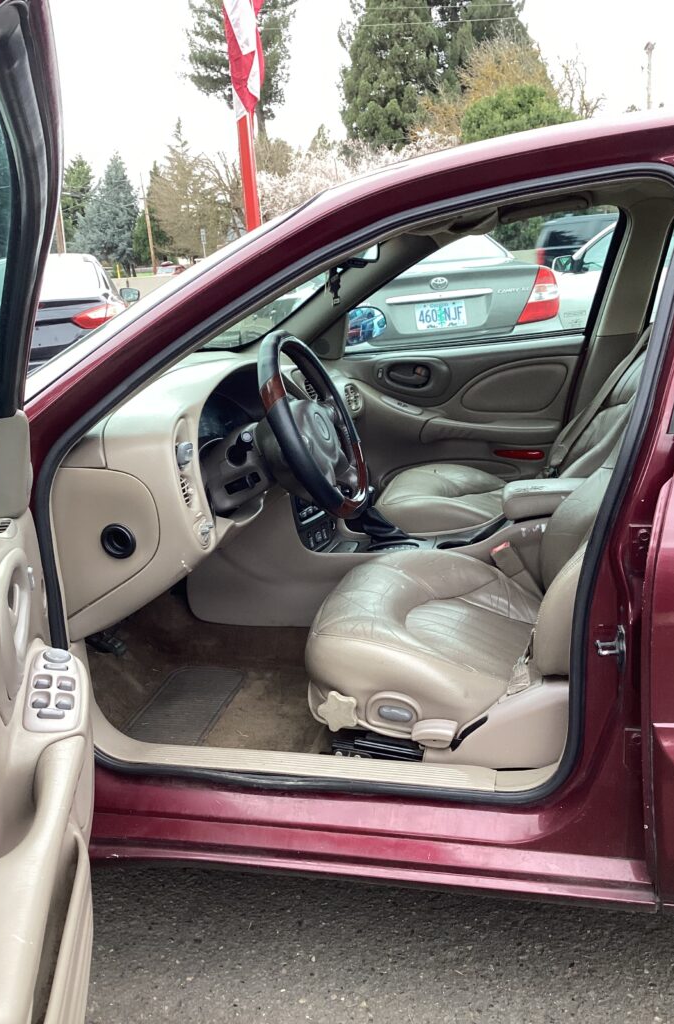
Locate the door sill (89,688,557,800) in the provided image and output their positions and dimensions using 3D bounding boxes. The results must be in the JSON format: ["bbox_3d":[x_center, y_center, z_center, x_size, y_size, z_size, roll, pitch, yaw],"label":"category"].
[{"bbox_3d":[-0.034,0.416,1.635,0.860,0.100,0.140,1,17,17],"label":"door sill"}]

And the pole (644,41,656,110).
[{"bbox_3d":[16.852,-19.738,49.787,0.550,10.561,0.450,1,17,18],"label":"pole"}]

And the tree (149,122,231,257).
[{"bbox_3d":[-8.940,-18.995,56.309,5.200,9.265,5.200,-6,16,-7],"label":"tree"}]

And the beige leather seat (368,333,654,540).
[{"bbox_3d":[0.589,-0.209,2.436,0.900,0.880,0.540,1,17,17],"label":"beige leather seat"}]

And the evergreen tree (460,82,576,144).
[{"bbox_3d":[6.185,-11.398,31.483,4.600,6.157,4.600,-1,16,11],"label":"evergreen tree"}]

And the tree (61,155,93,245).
[{"bbox_3d":[-18.537,-21.055,66.392,4.000,9.059,4.000,-8,16,-13],"label":"tree"}]

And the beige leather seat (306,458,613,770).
[{"bbox_3d":[0.402,-0.004,1.750,0.880,0.880,0.540,1,17,17],"label":"beige leather seat"}]

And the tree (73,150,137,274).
[{"bbox_3d":[-14.844,-19.224,60.362,4.600,8.327,4.600,-8,16,-11],"label":"tree"}]

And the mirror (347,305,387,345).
[{"bbox_3d":[0.105,-0.638,3.130,0.120,0.150,0.210,9,20,38],"label":"mirror"}]

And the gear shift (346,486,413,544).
[{"bbox_3d":[0.103,0.005,2.252,0.160,0.160,0.100,1,17,17],"label":"gear shift"}]

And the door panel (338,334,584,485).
[{"bbox_3d":[0.338,-0.262,2.905,0.900,0.570,0.140,1,17,17],"label":"door panel"}]

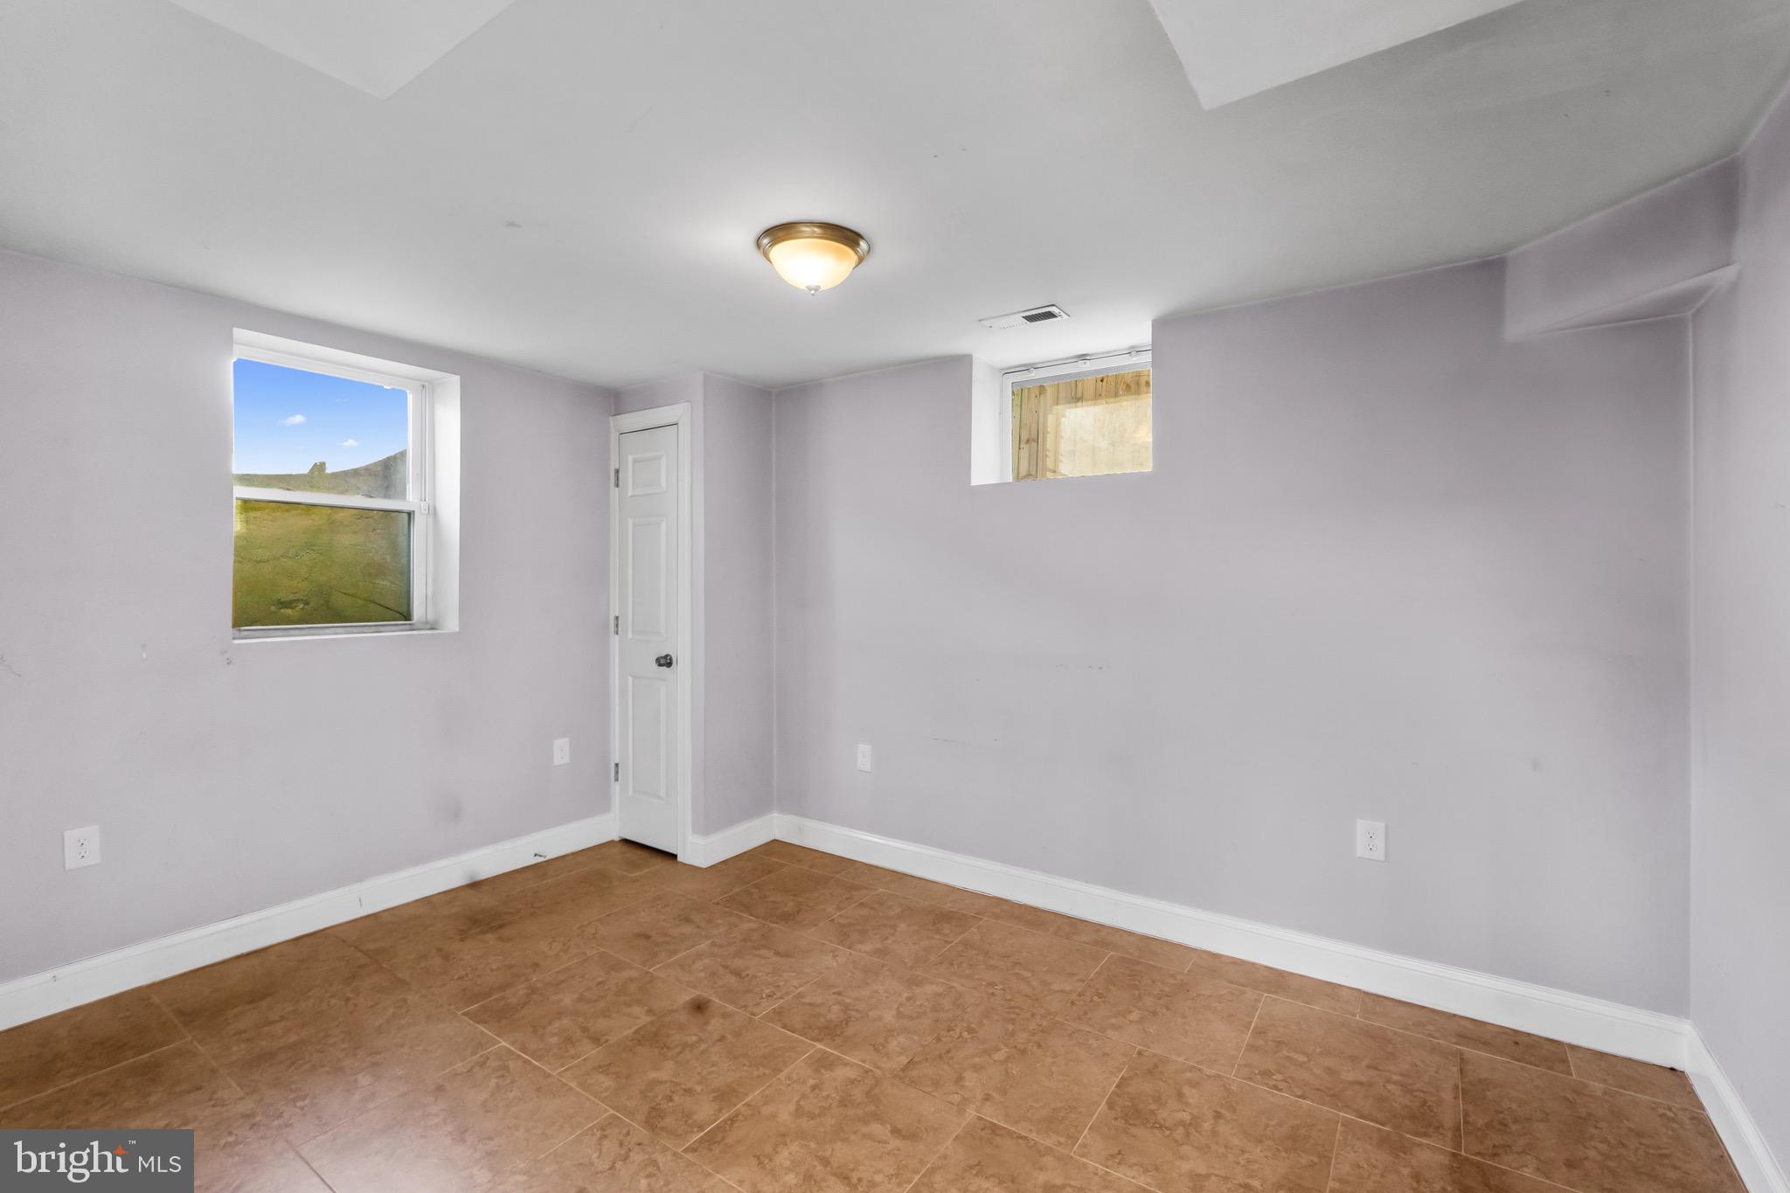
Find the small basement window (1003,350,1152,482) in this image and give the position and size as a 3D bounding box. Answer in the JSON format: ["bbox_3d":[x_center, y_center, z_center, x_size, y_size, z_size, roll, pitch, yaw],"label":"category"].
[{"bbox_3d":[0.822,-0.753,3.425,0.756,0.540,0.080,1,1,34],"label":"small basement window"}]

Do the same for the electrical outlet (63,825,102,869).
[{"bbox_3d":[-2.509,0.781,2.461,0.012,0.117,0.075,1,1,34],"label":"electrical outlet"}]

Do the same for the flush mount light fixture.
[{"bbox_3d":[-0.233,-0.940,2.291,0.326,0.140,0.326,0,1,0],"label":"flush mount light fixture"}]

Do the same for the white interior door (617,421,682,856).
[{"bbox_3d":[-1.187,0.209,3.862,0.448,2.018,0.042,1,1,34],"label":"white interior door"}]

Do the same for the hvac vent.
[{"bbox_3d":[0.471,-1.012,2.925,0.307,0.020,0.146,1,1,34],"label":"hvac vent"}]

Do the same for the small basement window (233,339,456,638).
[{"bbox_3d":[-2.300,-0.393,3.237,0.080,1.092,0.775,1,1,34],"label":"small basement window"}]

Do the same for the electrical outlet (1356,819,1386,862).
[{"bbox_3d":[1.533,0.791,2.564,0.077,0.122,0.012,1,1,34],"label":"electrical outlet"}]

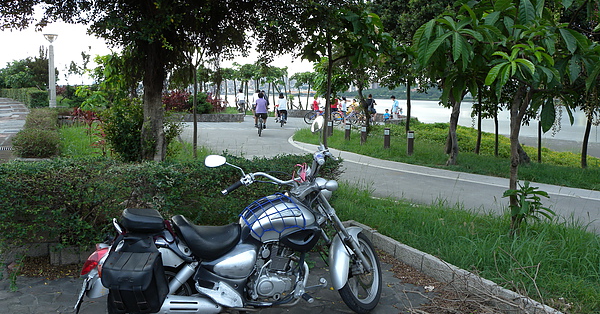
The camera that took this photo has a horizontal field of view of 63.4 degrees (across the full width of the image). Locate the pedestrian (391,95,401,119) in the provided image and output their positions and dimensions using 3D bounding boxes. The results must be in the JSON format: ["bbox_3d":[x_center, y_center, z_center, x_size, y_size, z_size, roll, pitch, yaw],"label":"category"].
[{"bbox_3d":[5.400,-2.675,27.500,0.400,1.600,0.500,-2,8,-21],"label":"pedestrian"}]

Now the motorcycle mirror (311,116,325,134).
[{"bbox_3d":[0.113,-0.201,3.050,0.045,0.100,0.150,12,-26,-31],"label":"motorcycle mirror"}]

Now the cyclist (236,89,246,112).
[{"bbox_3d":[-3.411,-3.277,28.300,0.550,1.450,0.800,0,7,-6],"label":"cyclist"}]

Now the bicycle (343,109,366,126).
[{"bbox_3d":[2.764,-2.111,25.800,1.600,1.000,0.550,0,7,-6],"label":"bicycle"}]

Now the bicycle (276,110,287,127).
[{"bbox_3d":[-0.893,-1.908,23.800,0.550,1.030,1.650,0,7,-3],"label":"bicycle"}]

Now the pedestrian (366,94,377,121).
[{"bbox_3d":[3.875,-2.585,26.300,0.500,1.580,0.500,6,9,37],"label":"pedestrian"}]

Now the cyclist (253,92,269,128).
[{"bbox_3d":[-1.475,-1.761,18.500,0.520,1.380,0.750,1,7,-3],"label":"cyclist"}]

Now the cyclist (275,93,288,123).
[{"bbox_3d":[-0.900,-2.398,24.000,0.580,1.500,0.800,0,7,-3],"label":"cyclist"}]

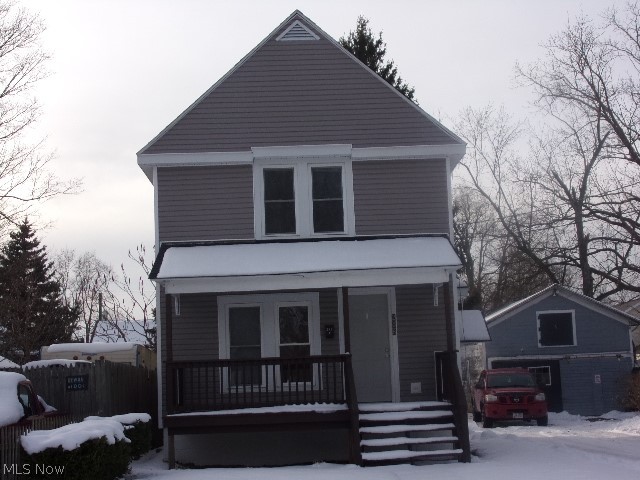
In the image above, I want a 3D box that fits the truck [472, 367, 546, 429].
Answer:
[{"bbox_3d":[5.956,4.956,32.116,1.880,1.760,5.300,-3,-6,4],"label":"truck"}]

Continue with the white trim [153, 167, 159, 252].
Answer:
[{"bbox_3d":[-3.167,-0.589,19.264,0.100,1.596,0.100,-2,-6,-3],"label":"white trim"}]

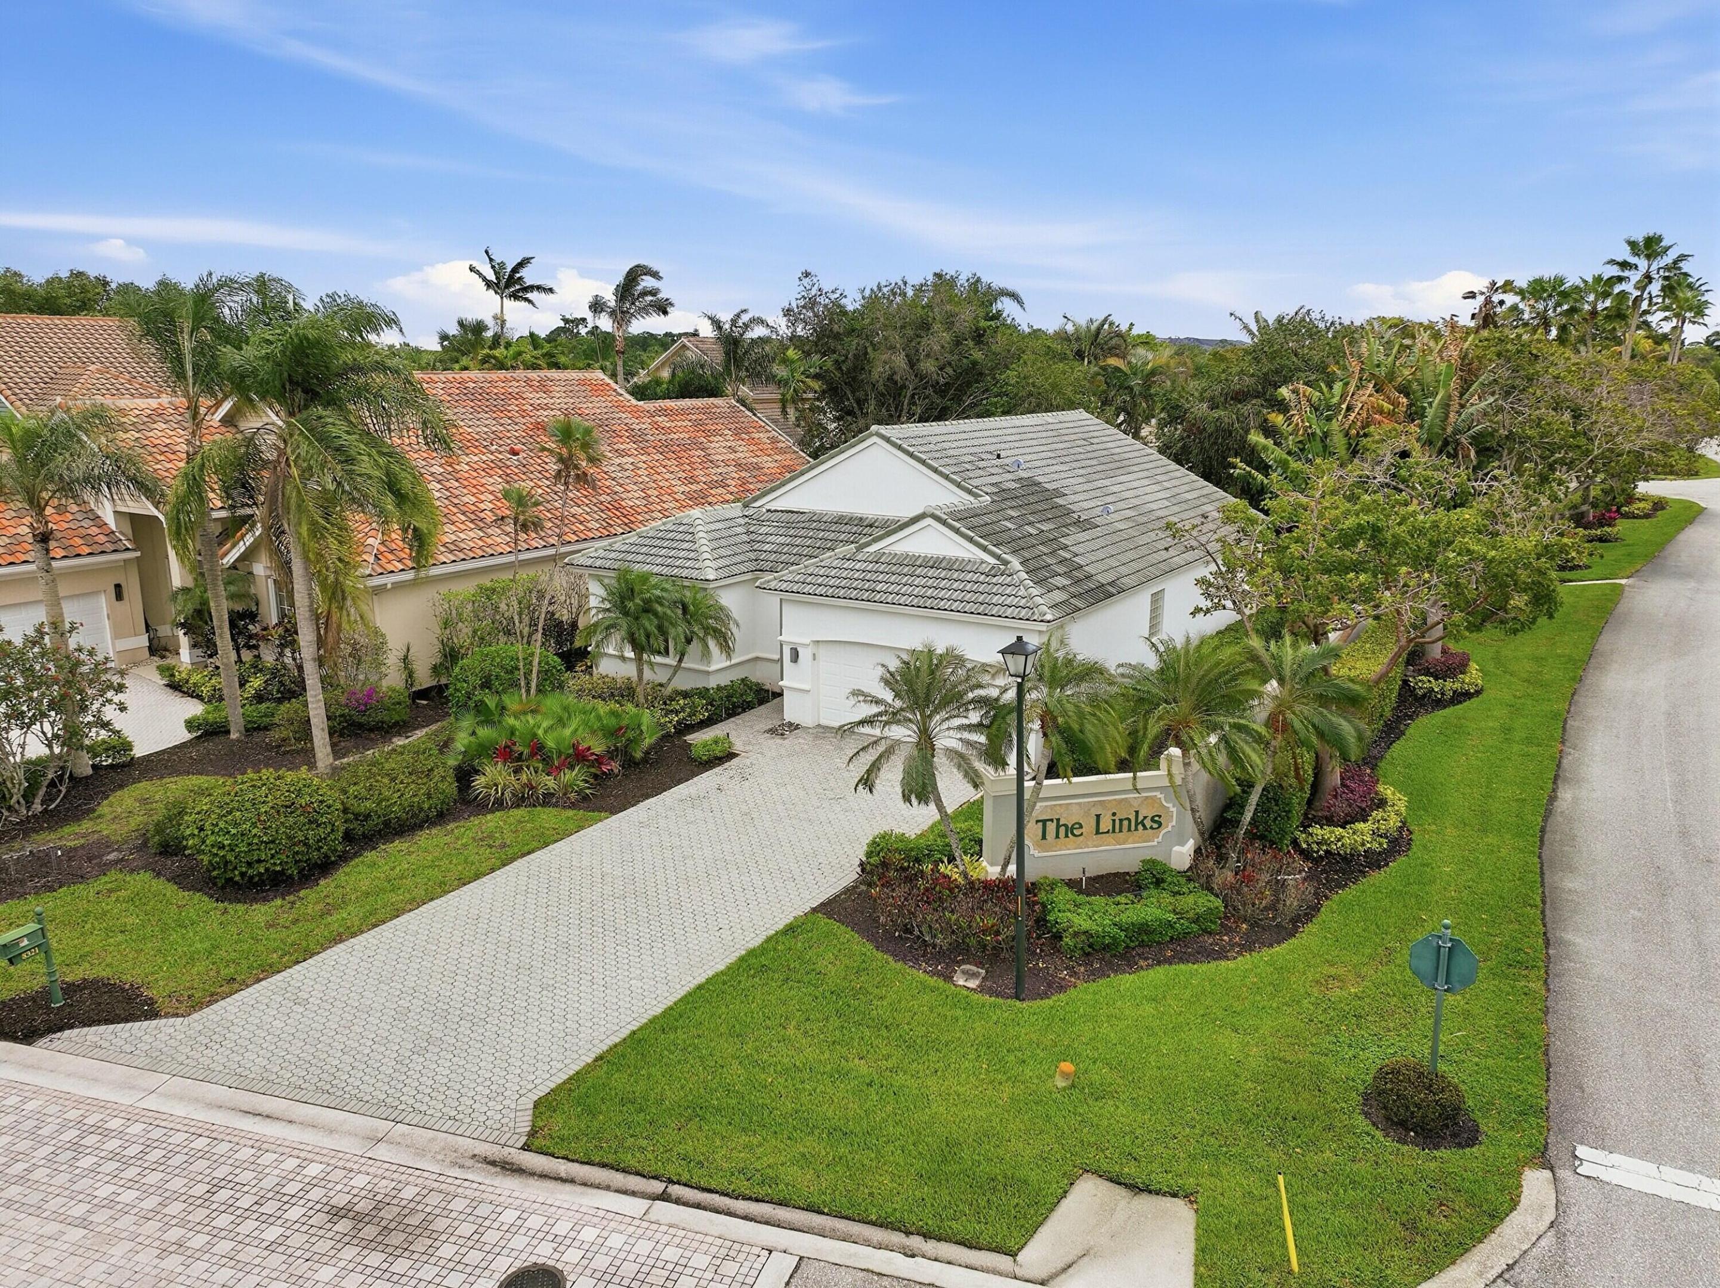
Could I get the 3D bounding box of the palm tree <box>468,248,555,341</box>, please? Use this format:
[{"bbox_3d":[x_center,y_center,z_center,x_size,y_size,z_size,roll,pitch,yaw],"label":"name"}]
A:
[{"bbox_3d":[-17.337,-12.771,60.638,4.300,14.200,4.300,-1,13,0],"label":"palm tree"}]

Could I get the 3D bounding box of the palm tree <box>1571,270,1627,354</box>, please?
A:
[{"bbox_3d":[47.630,-17.483,78.182,3.700,13.268,3.700,7,15,30],"label":"palm tree"}]

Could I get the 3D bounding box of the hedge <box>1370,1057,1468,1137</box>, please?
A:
[{"bbox_3d":[6.018,4.879,12.851,0.980,0.680,0.980,-1,13,0],"label":"hedge"}]

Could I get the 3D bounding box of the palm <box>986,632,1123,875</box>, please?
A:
[{"bbox_3d":[3.056,1.908,18.766,2.116,4.183,2.116,2,13,9],"label":"palm"}]

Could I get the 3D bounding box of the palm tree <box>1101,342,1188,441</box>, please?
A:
[{"bbox_3d":[11.447,-7.478,48.018,3.573,8.914,3.573,3,14,13],"label":"palm tree"}]

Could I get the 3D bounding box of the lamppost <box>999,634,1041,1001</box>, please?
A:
[{"bbox_3d":[2.070,2.313,15.370,0.440,4.956,0.440,2,13,8],"label":"lamppost"}]

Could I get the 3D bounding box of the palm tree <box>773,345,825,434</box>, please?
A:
[{"bbox_3d":[-2.501,-7.897,49.503,2.300,8.718,2.300,-1,13,-3],"label":"palm tree"}]

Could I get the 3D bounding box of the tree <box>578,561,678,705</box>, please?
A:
[{"bbox_3d":[-5.554,-0.138,28.816,2.501,3.466,2.501,-3,13,-11],"label":"tree"}]

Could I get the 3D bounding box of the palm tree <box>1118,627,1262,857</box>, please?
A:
[{"bbox_3d":[5.243,1.710,19.136,2.450,3.794,2.450,3,14,16],"label":"palm tree"}]

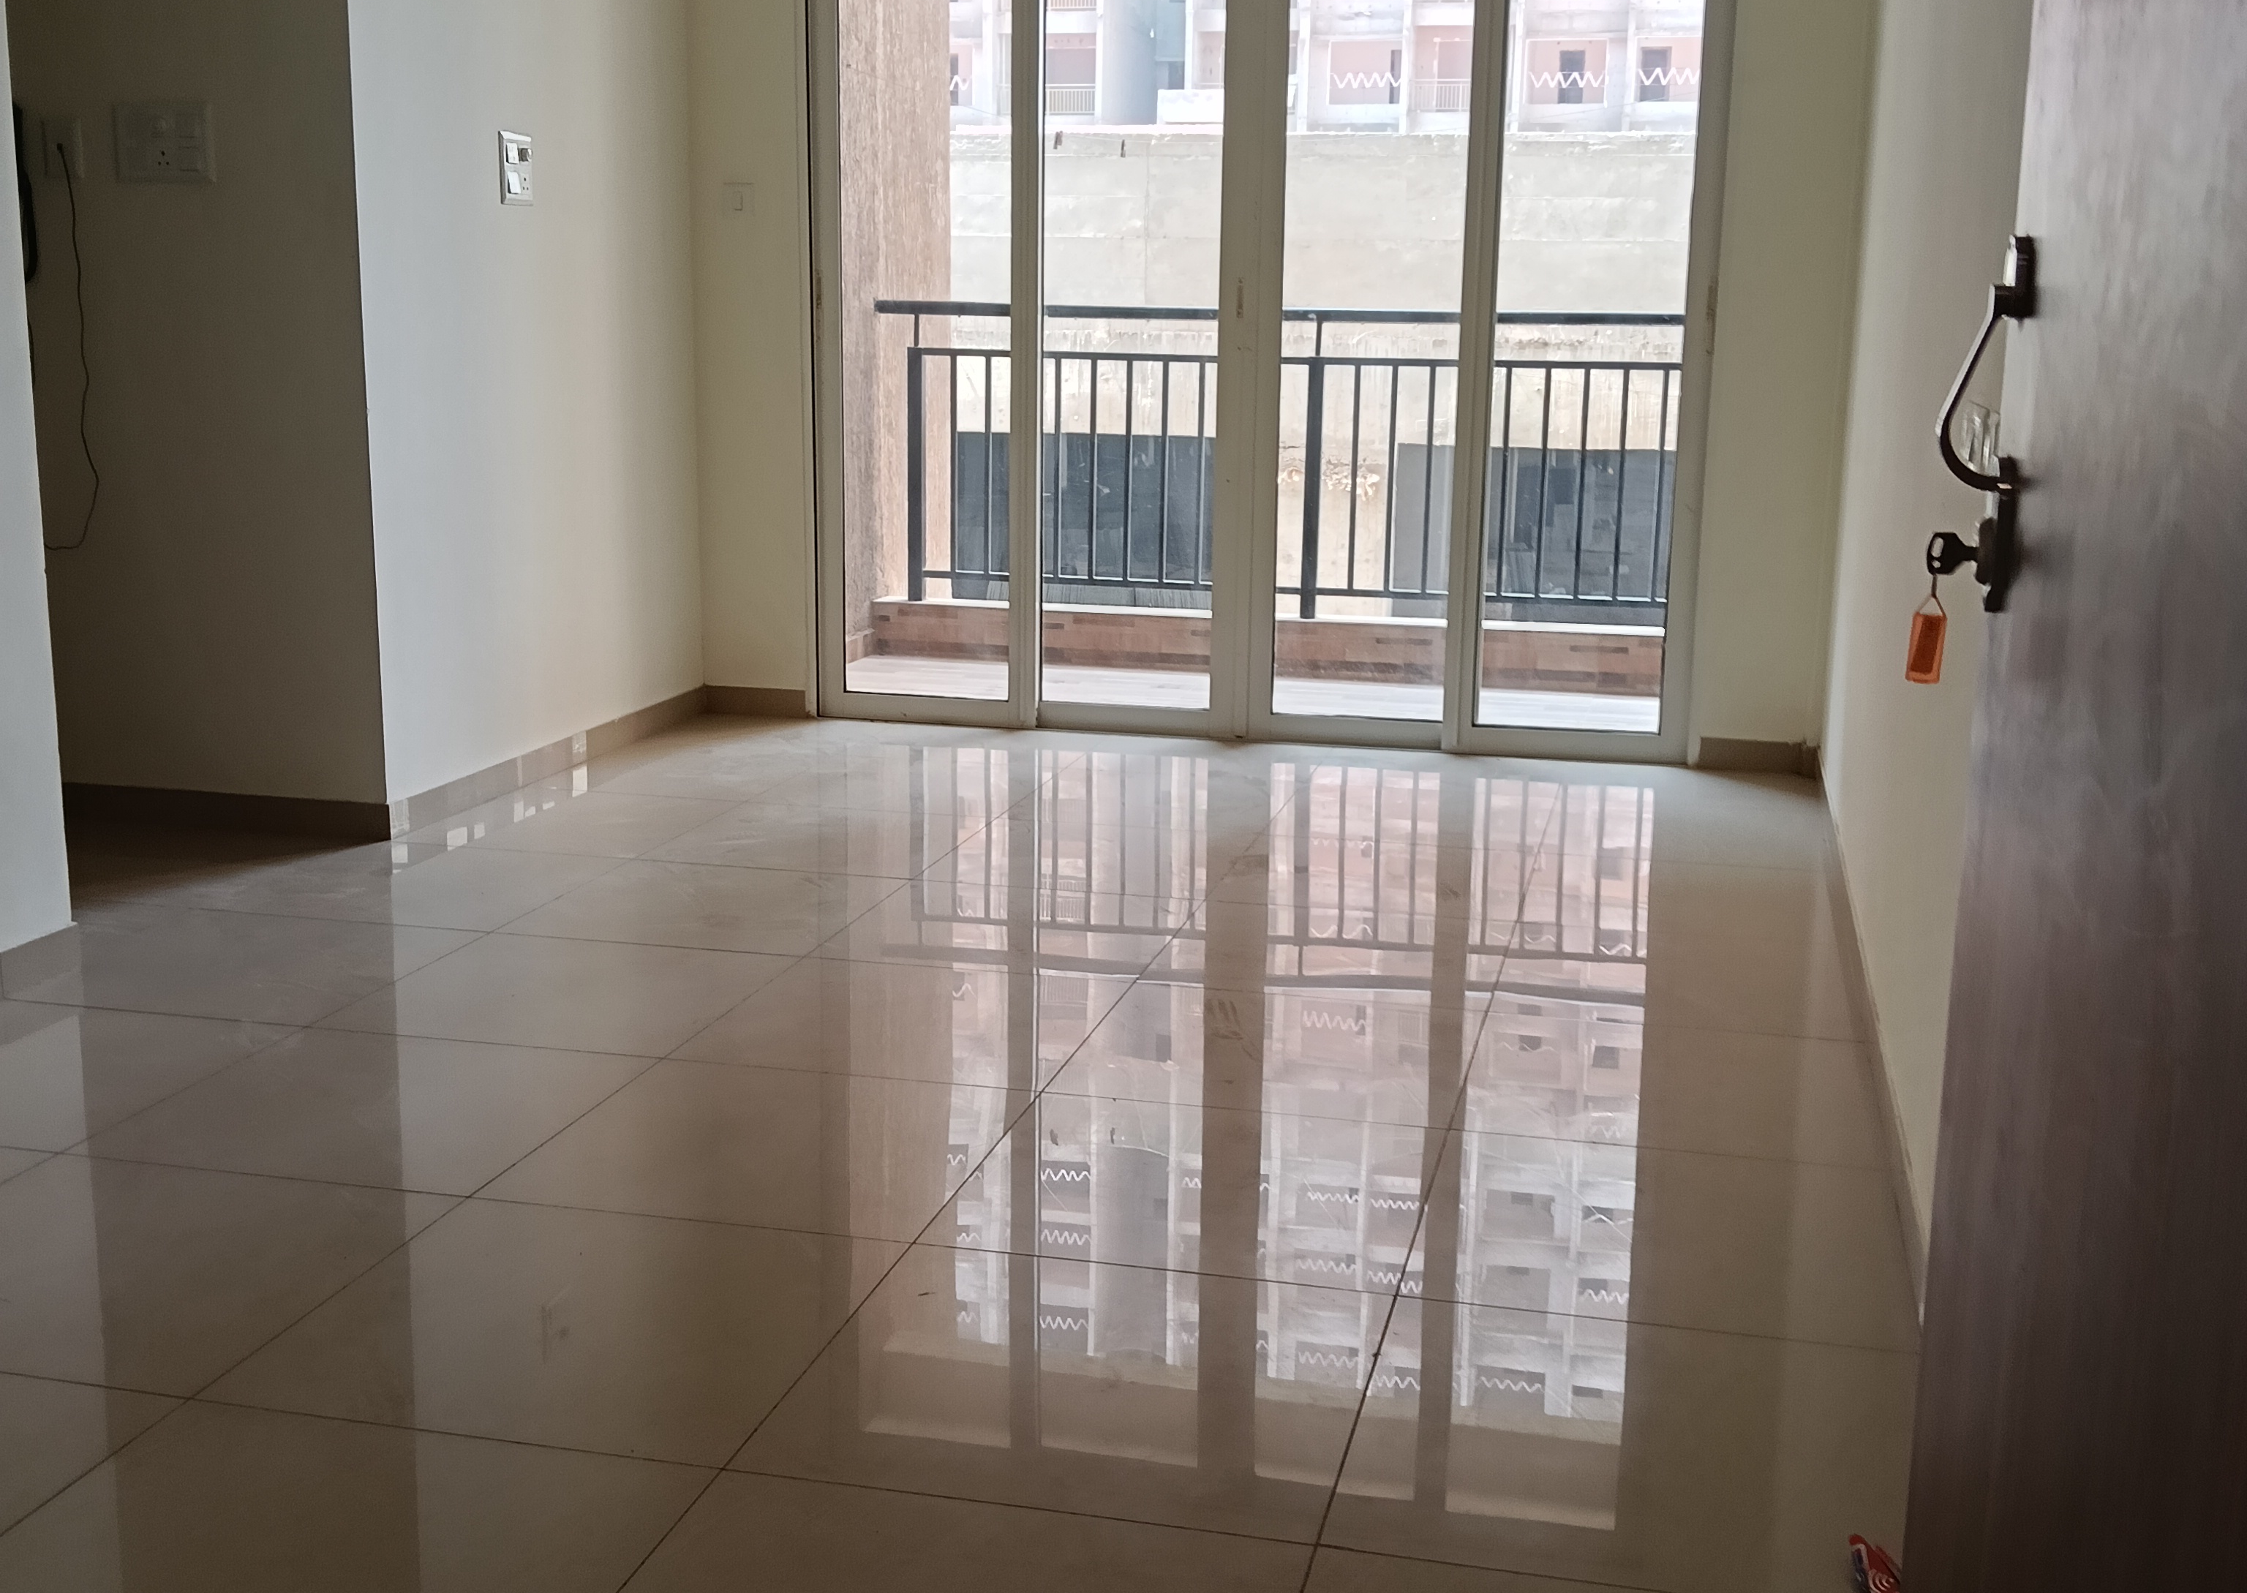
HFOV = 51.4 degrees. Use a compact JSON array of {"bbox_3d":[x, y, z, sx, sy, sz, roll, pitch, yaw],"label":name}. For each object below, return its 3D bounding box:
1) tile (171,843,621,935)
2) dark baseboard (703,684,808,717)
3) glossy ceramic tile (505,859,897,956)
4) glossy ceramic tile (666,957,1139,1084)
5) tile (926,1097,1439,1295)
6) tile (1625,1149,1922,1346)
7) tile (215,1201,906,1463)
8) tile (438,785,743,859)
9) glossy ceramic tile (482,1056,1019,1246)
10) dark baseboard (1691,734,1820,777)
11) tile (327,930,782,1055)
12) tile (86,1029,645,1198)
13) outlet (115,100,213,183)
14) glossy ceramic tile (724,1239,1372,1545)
[{"bbox_3d":[-1.387,0.180,4.669,0.600,0.010,0.600,3,12,13],"label":"tile"},{"bbox_3d":[-1.033,-0.267,6.547,0.302,0.078,0.012,4,12,13],"label":"dark baseboard"},{"bbox_3d":[-0.786,0.213,4.503,0.600,0.010,0.594,4,12,13],"label":"glossy ceramic tile"},{"bbox_3d":[-0.343,0.365,3.806,0.600,0.010,0.594,4,12,13],"label":"glossy ceramic tile"},{"bbox_3d":[0.100,0.518,3.109,0.600,0.010,0.594,4,12,13],"label":"tile"},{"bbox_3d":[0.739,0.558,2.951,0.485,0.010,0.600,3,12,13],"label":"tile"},{"bbox_3d":[-0.625,0.601,2.683,0.600,0.010,0.600,3,12,13],"label":"tile"},{"bbox_3d":[-1.229,0.061,5.201,0.600,0.010,0.594,4,12,13],"label":"tile"},{"bbox_3d":[-0.483,0.482,3.247,0.600,0.010,0.594,4,12,13],"label":"glossy ceramic tile"},{"bbox_3d":[1.604,-0.096,5.915,0.285,0.080,0.015,3,12,13],"label":"dark baseboard"},{"bbox_3d":[-0.938,0.334,3.951,0.600,0.010,0.600,3,12,13],"label":"tile"},{"bbox_3d":[-1.065,0.446,3.385,0.600,0.010,0.594,4,12,13],"label":"tile"},{"bbox_3d":[-1.990,-1.360,4.846,0.238,0.160,0.015,3,12,13],"label":"outlet"},{"bbox_3d":[-0.040,0.635,2.543,0.600,0.010,0.600,3,12,13],"label":"glossy ceramic tile"}]

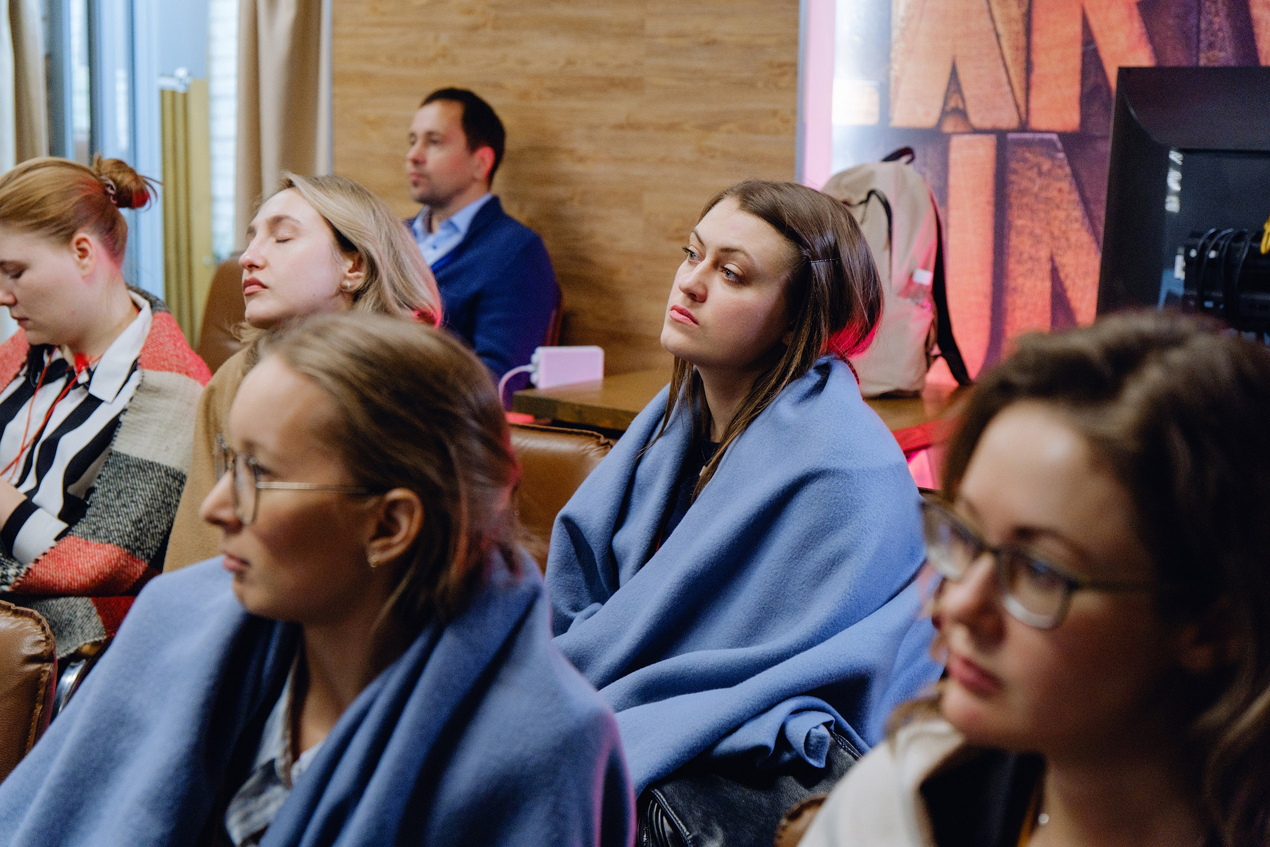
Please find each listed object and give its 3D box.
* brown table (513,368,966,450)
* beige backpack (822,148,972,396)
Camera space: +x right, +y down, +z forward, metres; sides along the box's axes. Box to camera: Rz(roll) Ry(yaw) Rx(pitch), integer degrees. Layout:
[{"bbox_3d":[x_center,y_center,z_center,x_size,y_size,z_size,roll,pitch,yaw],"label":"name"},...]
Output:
[{"bbox_3d":[0.289,0.311,4.330,0.794,0.750,0.724,9,13,38],"label":"brown table"},{"bbox_3d":[0.515,-0.309,4.334,0.180,0.475,0.280,-6,12,-32],"label":"beige backpack"}]

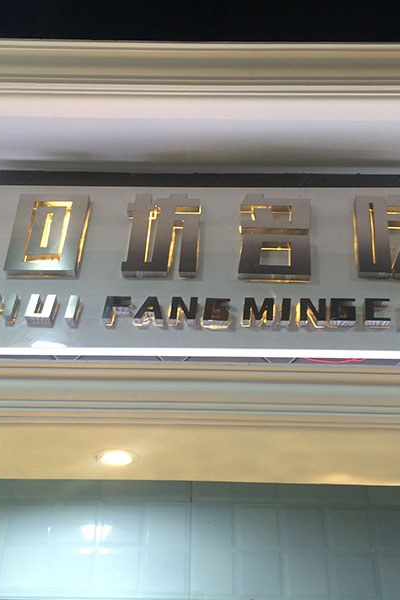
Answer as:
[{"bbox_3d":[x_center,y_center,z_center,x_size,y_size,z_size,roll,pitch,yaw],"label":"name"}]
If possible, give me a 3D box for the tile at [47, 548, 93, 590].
[{"bbox_3d":[-0.410,0.864,2.129,0.148,0.148,0.010,1,-33,0],"label":"tile"}]

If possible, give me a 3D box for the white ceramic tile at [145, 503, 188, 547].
[{"bbox_3d":[-0.107,0.744,2.212,0.147,0.147,0.010,1,-31,0],"label":"white ceramic tile"}]

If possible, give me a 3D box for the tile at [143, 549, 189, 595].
[{"bbox_3d":[-0.110,0.872,2.134,0.147,0.147,0.010,1,-31,0],"label":"tile"}]

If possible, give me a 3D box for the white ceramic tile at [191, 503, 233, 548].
[{"bbox_3d":[0.043,0.746,2.210,0.147,0.147,0.010,1,-31,0],"label":"white ceramic tile"}]

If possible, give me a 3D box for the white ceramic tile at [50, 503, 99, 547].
[{"bbox_3d":[-0.408,0.739,2.212,0.148,0.148,0.010,1,-33,0],"label":"white ceramic tile"}]

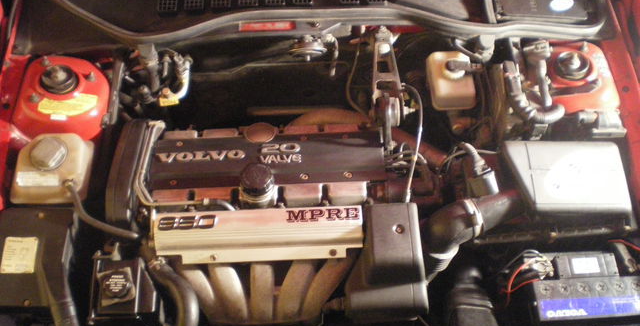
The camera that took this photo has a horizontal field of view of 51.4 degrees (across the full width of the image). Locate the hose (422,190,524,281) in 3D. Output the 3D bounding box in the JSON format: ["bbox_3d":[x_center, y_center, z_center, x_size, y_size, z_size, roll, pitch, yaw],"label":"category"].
[{"bbox_3d":[0.319,0.151,1.390,0.205,0.125,0.155,-2,44,-2],"label":"hose"}]

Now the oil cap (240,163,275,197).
[{"bbox_3d":[-0.121,0.034,1.295,0.065,0.031,0.065,-2,50,-2],"label":"oil cap"}]

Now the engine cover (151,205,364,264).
[{"bbox_3d":[-0.127,0.144,1.345,0.410,0.075,0.088,-2,50,-1],"label":"engine cover"}]

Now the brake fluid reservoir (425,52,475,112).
[{"bbox_3d":[0.295,-0.184,1.495,0.095,0.080,0.120,-2,50,-1],"label":"brake fluid reservoir"}]

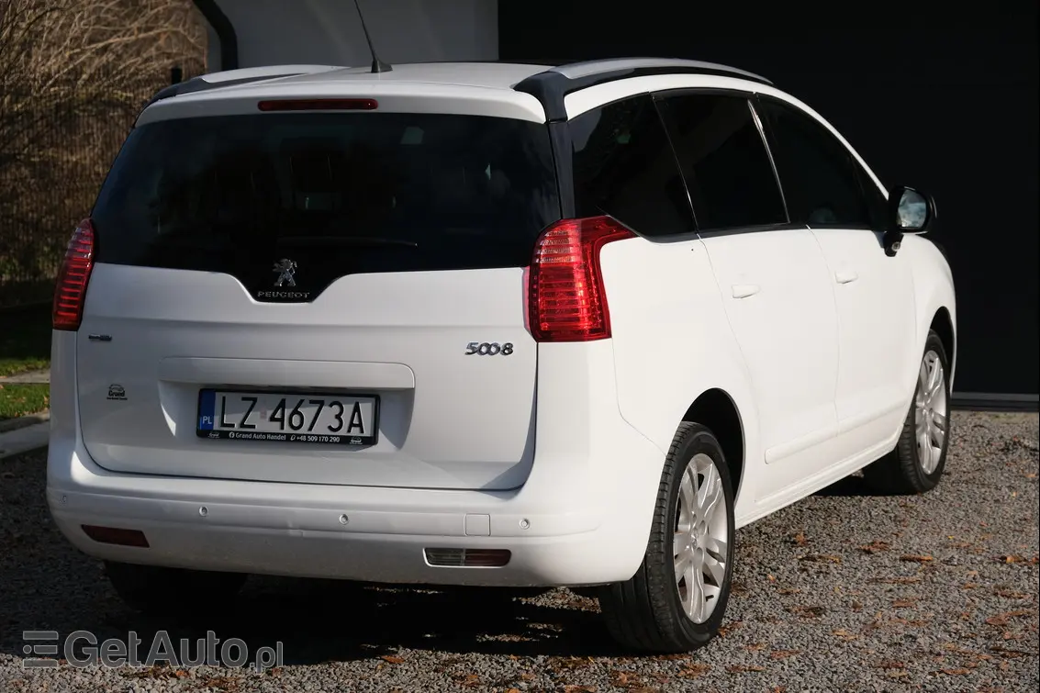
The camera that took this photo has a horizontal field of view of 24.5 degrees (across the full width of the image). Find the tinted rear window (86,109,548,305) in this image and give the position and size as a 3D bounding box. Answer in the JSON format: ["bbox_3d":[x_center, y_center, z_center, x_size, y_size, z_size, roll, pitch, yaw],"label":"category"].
[{"bbox_3d":[-0.560,-0.352,6.330,1.410,0.530,0.095,1,-18,23],"label":"tinted rear window"}]

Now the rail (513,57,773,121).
[{"bbox_3d":[0.443,-0.769,7.102,0.155,0.175,2.020,1,6,23],"label":"rail"}]

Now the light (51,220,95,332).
[{"bbox_3d":[-1.217,-0.214,6.710,0.215,0.315,0.310,1,6,23],"label":"light"}]

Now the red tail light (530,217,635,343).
[{"bbox_3d":[0.161,-0.178,6.119,0.215,0.315,0.310,1,6,23],"label":"red tail light"}]

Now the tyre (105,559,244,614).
[{"bbox_3d":[-1.013,0.490,7.292,0.225,0.650,0.650,1,6,23],"label":"tyre"}]

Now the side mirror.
[{"bbox_3d":[1.371,-0.437,8.398,0.180,0.245,0.140,1,6,23],"label":"side mirror"}]

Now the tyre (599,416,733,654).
[{"bbox_3d":[0.411,0.527,6.681,0.225,0.650,0.650,1,6,23],"label":"tyre"}]

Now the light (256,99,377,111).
[{"bbox_3d":[-0.540,-0.641,6.360,0.360,0.033,0.040,1,6,23],"label":"light"}]

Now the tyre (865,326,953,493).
[{"bbox_3d":[1.480,0.246,9.175,0.225,0.650,0.650,1,6,23],"label":"tyre"}]

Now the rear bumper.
[{"bbox_3d":[-0.545,0.283,6.404,1.800,0.650,0.530,1,6,23],"label":"rear bumper"}]

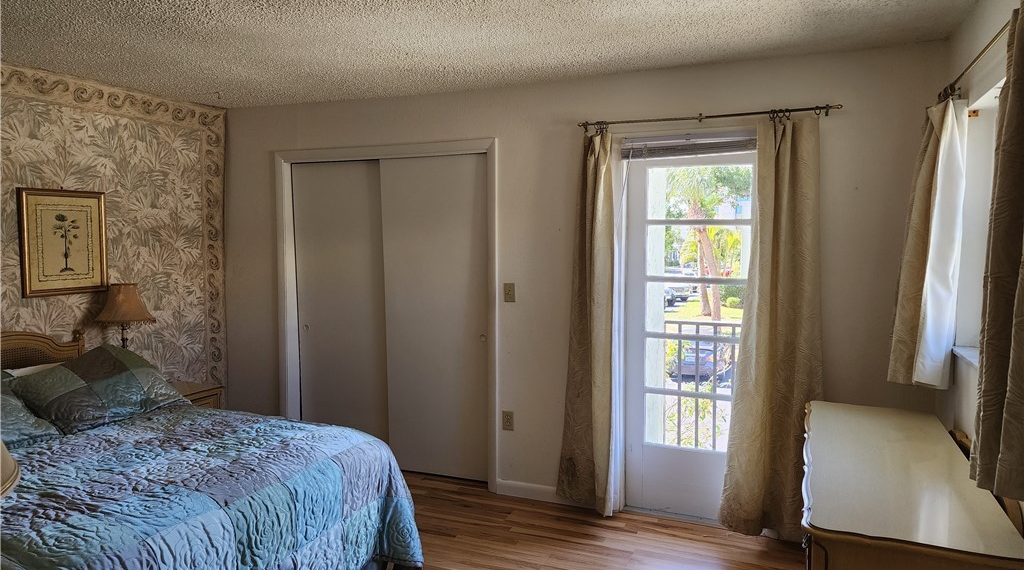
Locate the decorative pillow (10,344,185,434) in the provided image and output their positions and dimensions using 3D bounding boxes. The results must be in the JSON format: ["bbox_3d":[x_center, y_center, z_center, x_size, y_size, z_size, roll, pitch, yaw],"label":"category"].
[{"bbox_3d":[-2.122,0.515,3.567,0.460,0.180,0.680,42,17,14],"label":"decorative pillow"}]

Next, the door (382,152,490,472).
[{"bbox_3d":[-0.479,0.209,4.319,0.770,2.030,0.040,1,4,22],"label":"door"}]

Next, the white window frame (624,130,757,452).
[{"bbox_3d":[0.998,0.069,3.747,0.750,1.740,0.070,1,4,22],"label":"white window frame"}]

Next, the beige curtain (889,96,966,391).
[{"bbox_3d":[1.727,-0.163,2.829,0.180,1.180,0.340,1,4,22],"label":"beige curtain"}]

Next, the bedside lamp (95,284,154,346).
[{"bbox_3d":[-2.171,0.327,3.839,0.300,0.660,0.300,1,4,22],"label":"bedside lamp"}]

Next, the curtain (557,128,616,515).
[{"bbox_3d":[0.412,0.221,3.811,0.330,2.080,0.130,1,4,22],"label":"curtain"}]

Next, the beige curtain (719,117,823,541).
[{"bbox_3d":[1.319,0.238,3.453,0.450,2.100,0.140,1,4,22],"label":"beige curtain"}]

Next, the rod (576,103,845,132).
[{"bbox_3d":[0.978,-0.865,3.517,1.330,0.045,0.085,1,4,22],"label":"rod"}]

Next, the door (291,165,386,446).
[{"bbox_3d":[-1.149,0.190,4.637,0.765,2.030,0.040,1,4,22],"label":"door"}]

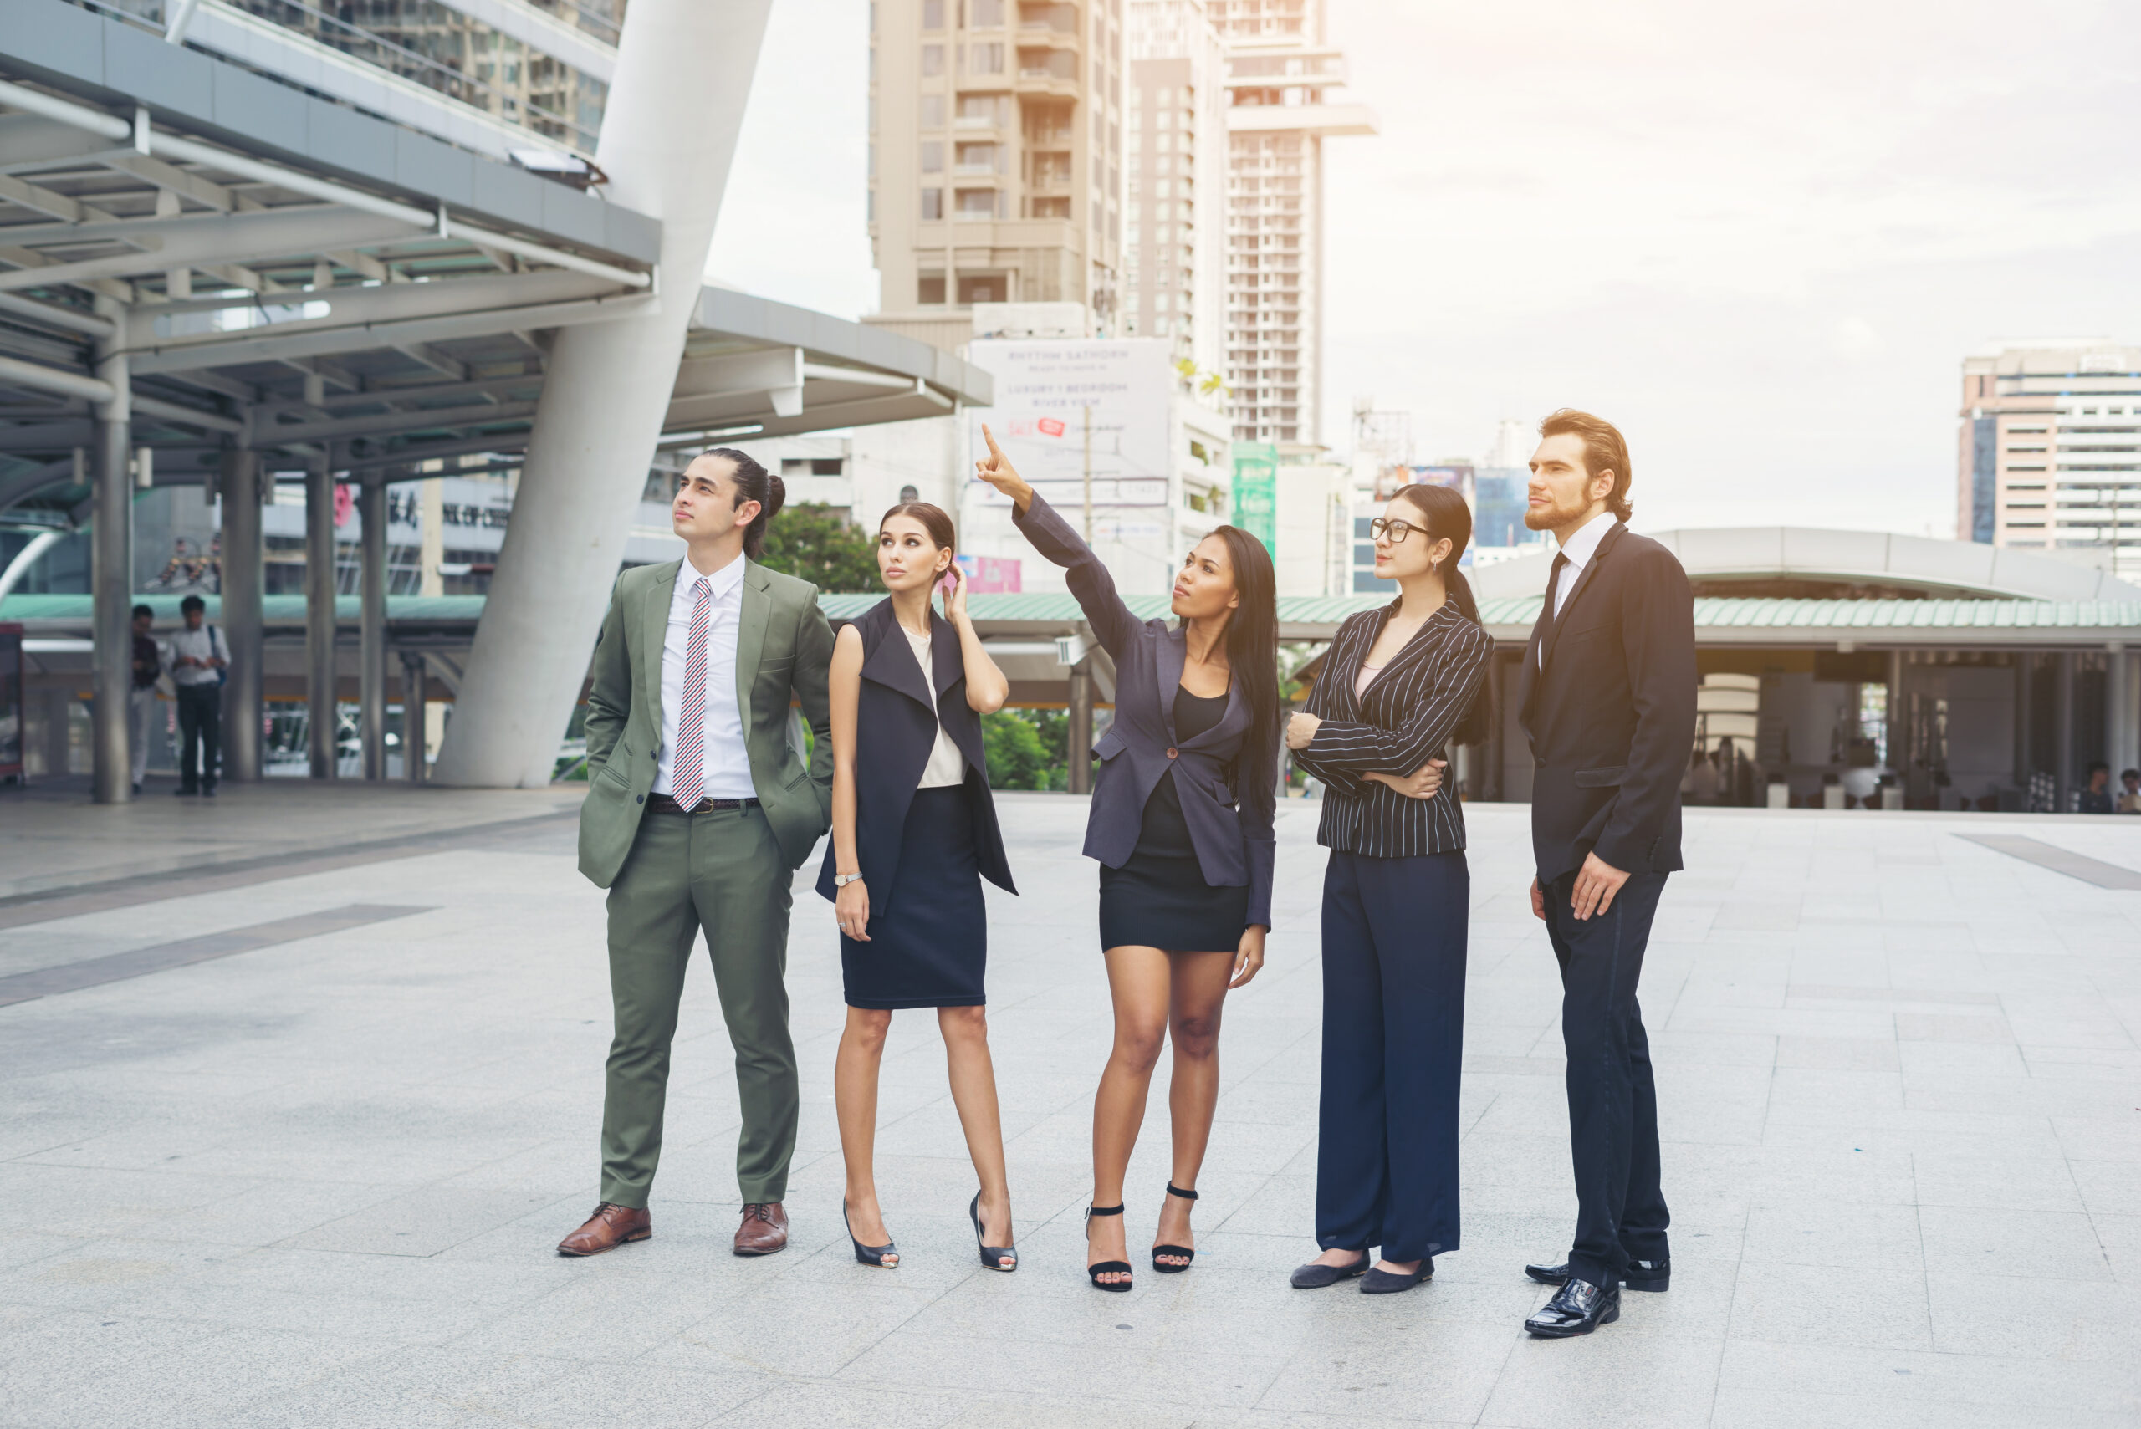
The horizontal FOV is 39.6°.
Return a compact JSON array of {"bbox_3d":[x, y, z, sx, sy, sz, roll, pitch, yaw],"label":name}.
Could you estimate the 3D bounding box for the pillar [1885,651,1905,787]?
[{"bbox_3d":[12.181,0.472,44.039,0.280,2.850,0.280,0,2,-12],"label":"pillar"}]

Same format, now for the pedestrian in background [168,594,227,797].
[{"bbox_3d":[-7.430,-0.163,25.323,0.500,1.710,0.380,0,2,-5],"label":"pedestrian in background"}]

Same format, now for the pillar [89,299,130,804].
[{"bbox_3d":[-7.937,-1.368,24.657,0.310,4.170,0.310,0,2,-12],"label":"pillar"}]

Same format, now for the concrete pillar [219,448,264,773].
[{"bbox_3d":[-7.772,-0.934,27.943,0.370,3.170,0.370,0,2,-12],"label":"concrete pillar"}]

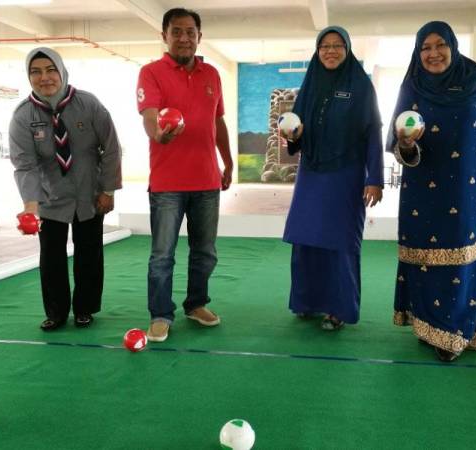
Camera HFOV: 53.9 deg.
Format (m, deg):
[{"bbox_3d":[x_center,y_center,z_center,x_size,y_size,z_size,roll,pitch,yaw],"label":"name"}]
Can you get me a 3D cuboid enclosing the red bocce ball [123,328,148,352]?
[{"bbox_3d":[-0.490,0.556,2.244,0.110,0.110,0.110,0,7,0],"label":"red bocce ball"}]

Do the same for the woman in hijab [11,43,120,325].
[{"bbox_3d":[-0.900,-0.147,2.470,0.580,1.450,0.620,-1,7,-12],"label":"woman in hijab"}]

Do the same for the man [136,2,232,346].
[{"bbox_3d":[-0.280,-0.233,2.268,0.500,1.670,0.720,-1,7,-5],"label":"man"}]

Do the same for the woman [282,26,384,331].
[{"bbox_3d":[0.500,-0.223,2.471,0.560,1.600,0.500,2,7,17],"label":"woman"}]

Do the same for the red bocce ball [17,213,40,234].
[{"bbox_3d":[-1.022,-0.007,2.288,0.110,0.110,0.110,0,7,0],"label":"red bocce ball"}]

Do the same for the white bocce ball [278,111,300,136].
[{"bbox_3d":[0.251,-0.481,2.238,0.110,0.110,0.110,0,7,0],"label":"white bocce ball"}]

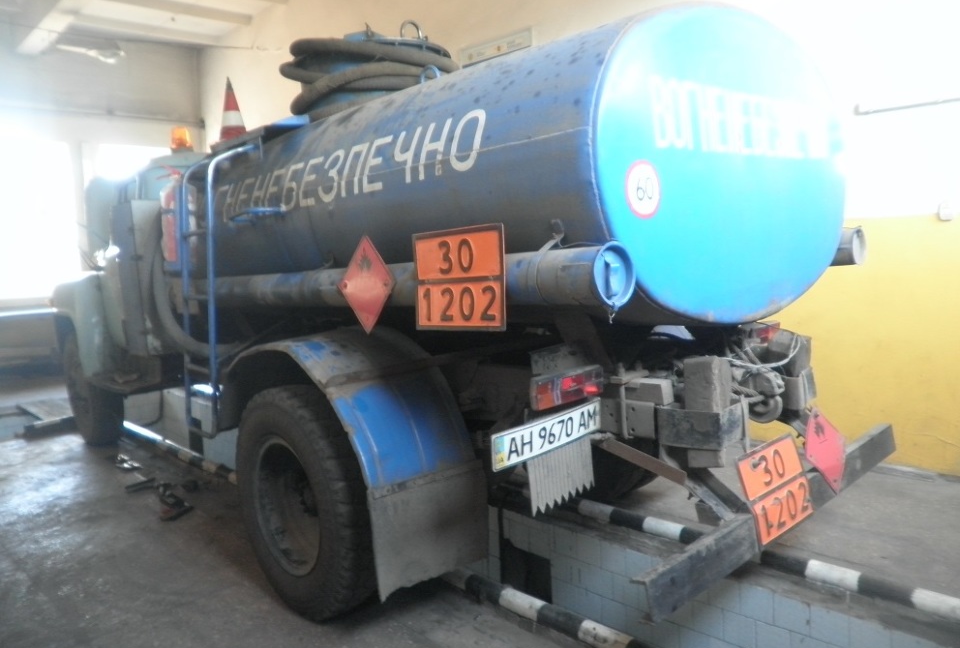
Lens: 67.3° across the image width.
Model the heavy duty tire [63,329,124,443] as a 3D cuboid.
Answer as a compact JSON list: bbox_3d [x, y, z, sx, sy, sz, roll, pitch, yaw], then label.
[{"bbox_3d":[-3.146,0.505,5.882,0.240,0.950,0.950,-7,7,-42],"label":"heavy duty tire"}]

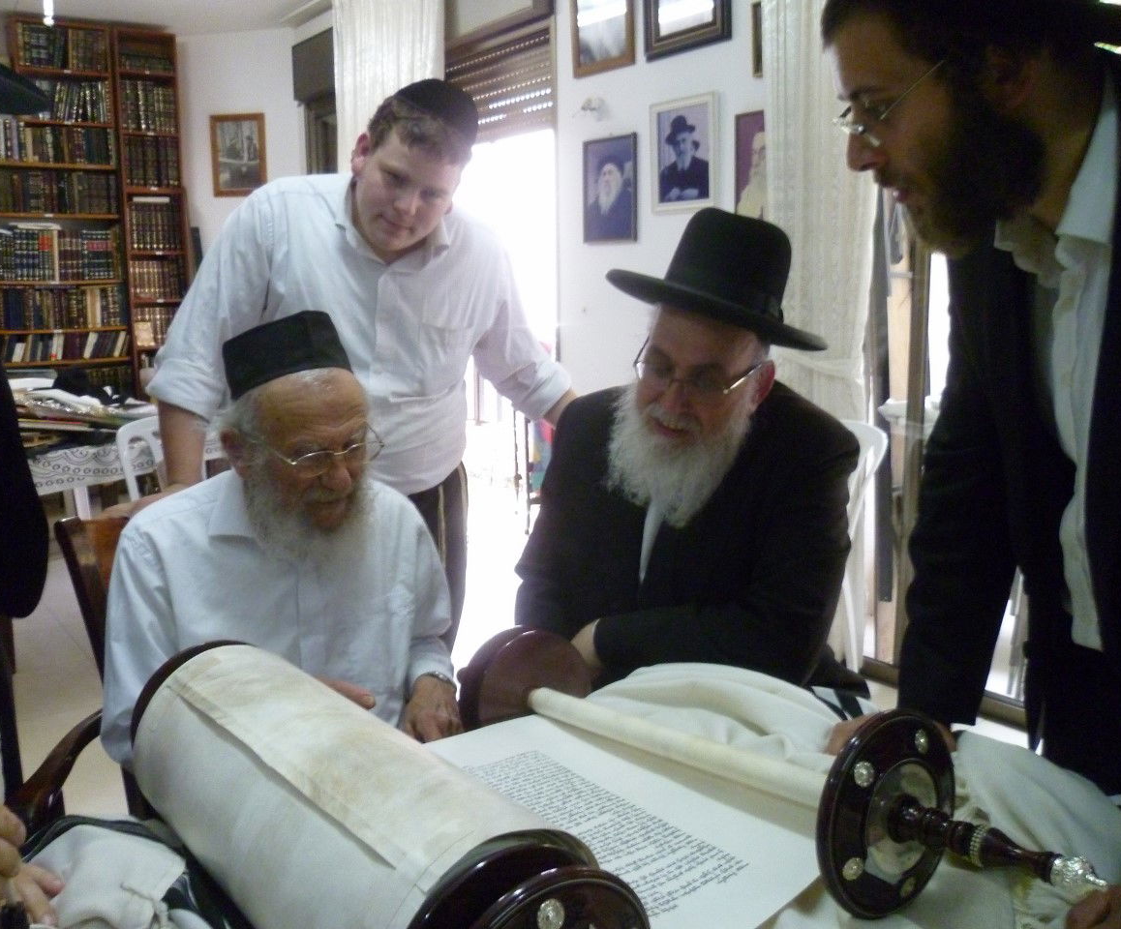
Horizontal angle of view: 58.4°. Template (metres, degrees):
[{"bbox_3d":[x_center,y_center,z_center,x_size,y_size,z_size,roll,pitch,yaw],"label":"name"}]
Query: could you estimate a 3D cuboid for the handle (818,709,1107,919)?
[{"bbox_3d":[0.315,0.287,0.754,0.176,0.176,0.200,-8,4,-36],"label":"handle"}]

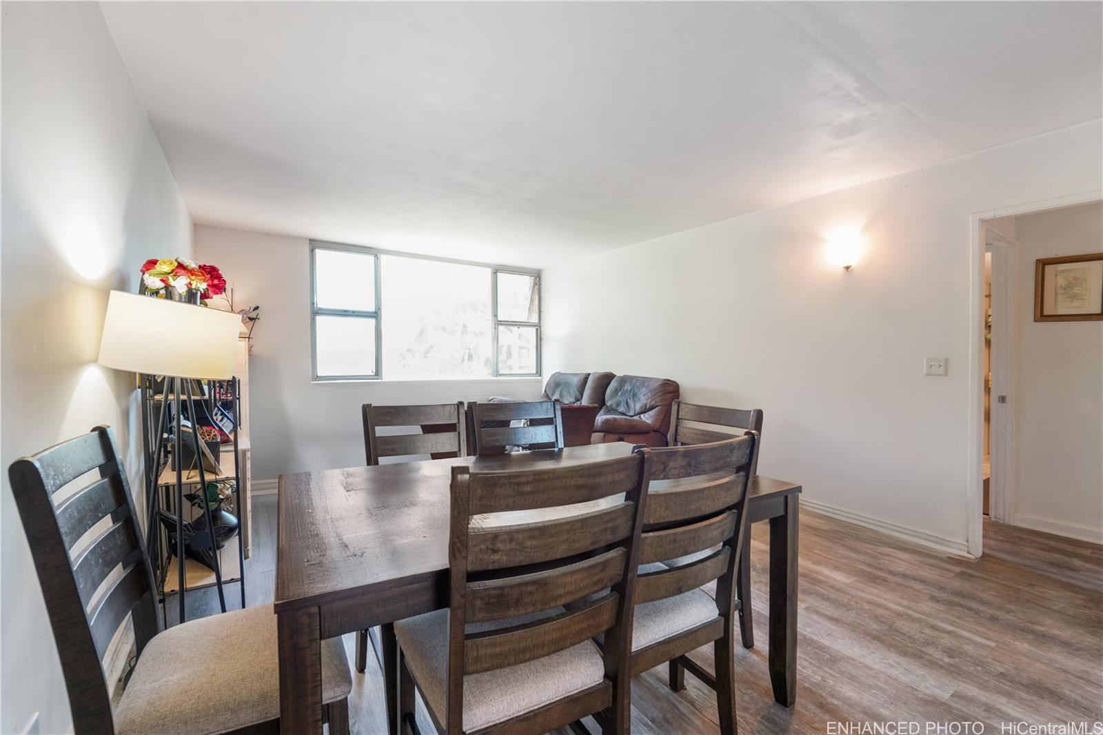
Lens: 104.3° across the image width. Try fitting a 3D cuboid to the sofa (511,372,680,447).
[{"bbox_3d":[0.370,0.612,4.780,0.920,1.000,2.050,-1,2,-35],"label":"sofa"}]

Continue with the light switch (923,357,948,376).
[{"bbox_3d":[2.477,-0.005,2.760,0.015,0.117,0.117,-1,2,-35],"label":"light switch"}]

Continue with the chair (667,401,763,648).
[{"bbox_3d":[0.581,0.677,1.931,0.500,1.000,0.465,-1,2,-31],"label":"chair"}]

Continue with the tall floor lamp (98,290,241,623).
[{"bbox_3d":[-1.384,0.467,1.591,0.390,1.430,0.390,-1,2,-35],"label":"tall floor lamp"}]

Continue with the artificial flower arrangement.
[{"bbox_3d":[-1.809,-0.391,2.122,0.340,0.250,0.340,-1,2,-35],"label":"artificial flower arrangement"}]

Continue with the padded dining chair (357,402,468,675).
[{"bbox_3d":[-0.570,0.676,1.887,0.465,1.000,0.500,0,1,-22],"label":"padded dining chair"}]

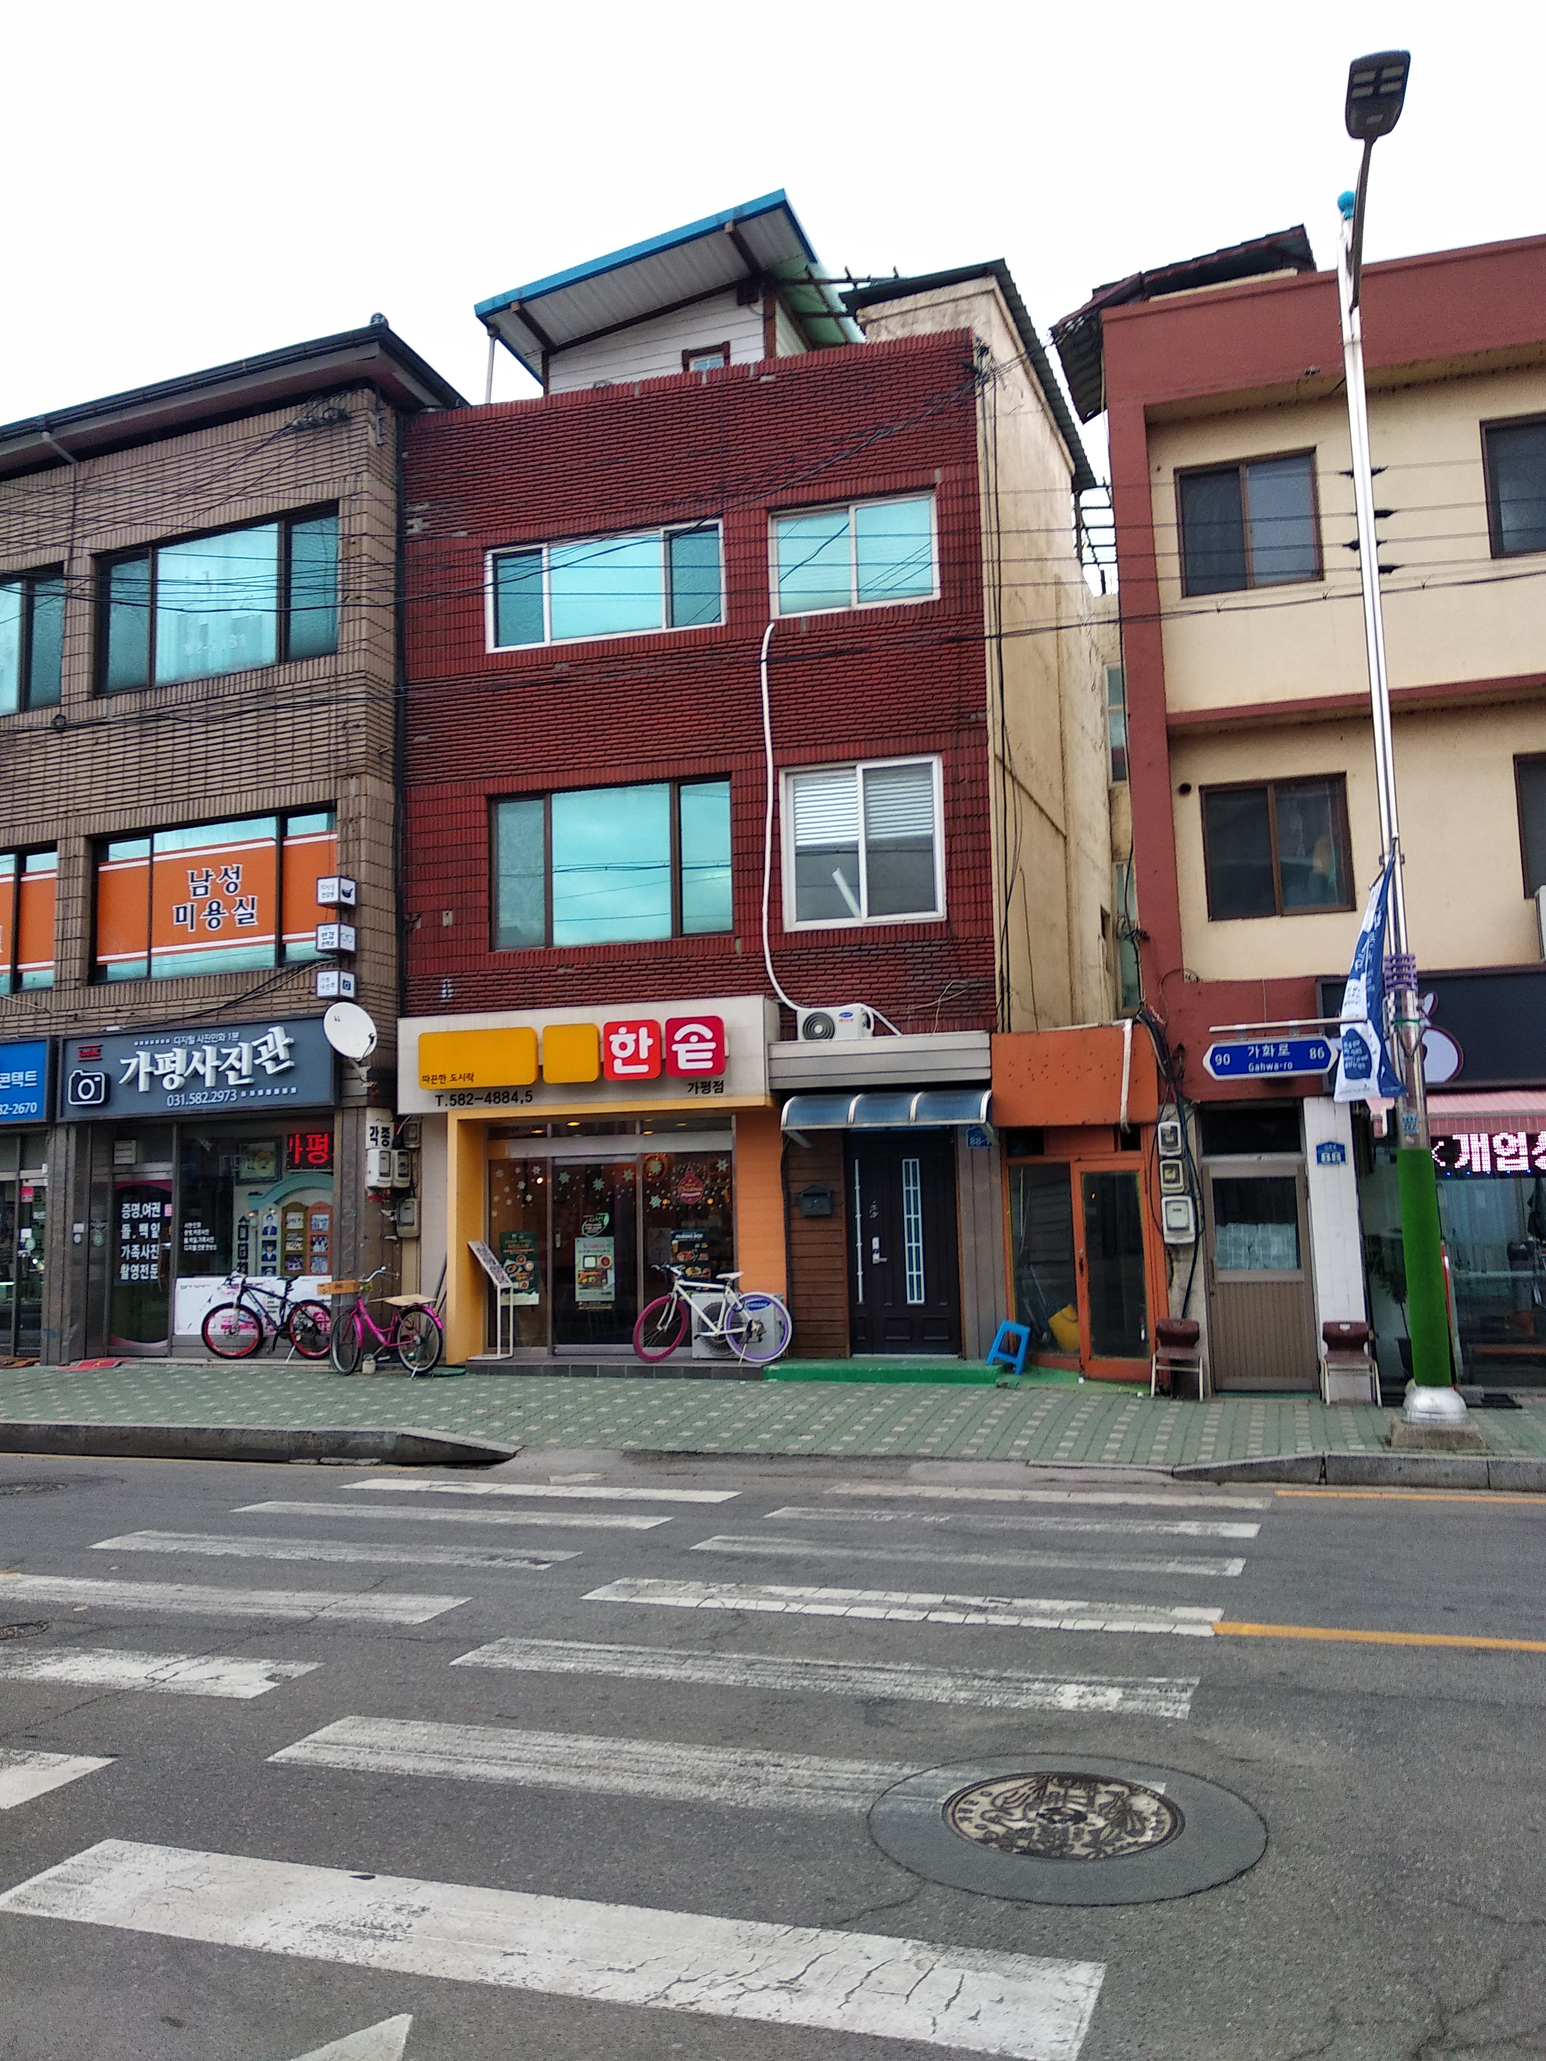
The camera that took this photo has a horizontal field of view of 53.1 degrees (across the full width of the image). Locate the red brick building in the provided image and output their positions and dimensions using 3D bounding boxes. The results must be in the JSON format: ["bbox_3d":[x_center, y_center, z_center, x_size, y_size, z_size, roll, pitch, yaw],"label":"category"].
[{"bbox_3d":[0.226,-2.561,20.328,6.450,13.000,8.950,-3,-7,15],"label":"red brick building"}]

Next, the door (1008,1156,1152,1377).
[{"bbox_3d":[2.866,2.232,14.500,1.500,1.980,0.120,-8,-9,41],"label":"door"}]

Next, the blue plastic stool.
[{"bbox_3d":[2.268,3.043,14.850,0.340,0.440,0.340,15,-2,16],"label":"blue plastic stool"}]

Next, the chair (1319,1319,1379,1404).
[{"bbox_3d":[4.876,2.823,13.123,0.430,0.690,0.460,-3,-7,16],"label":"chair"}]

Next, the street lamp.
[{"bbox_3d":[4.243,-2.029,10.549,0.460,9.400,2.350,-3,-7,17],"label":"street lamp"}]

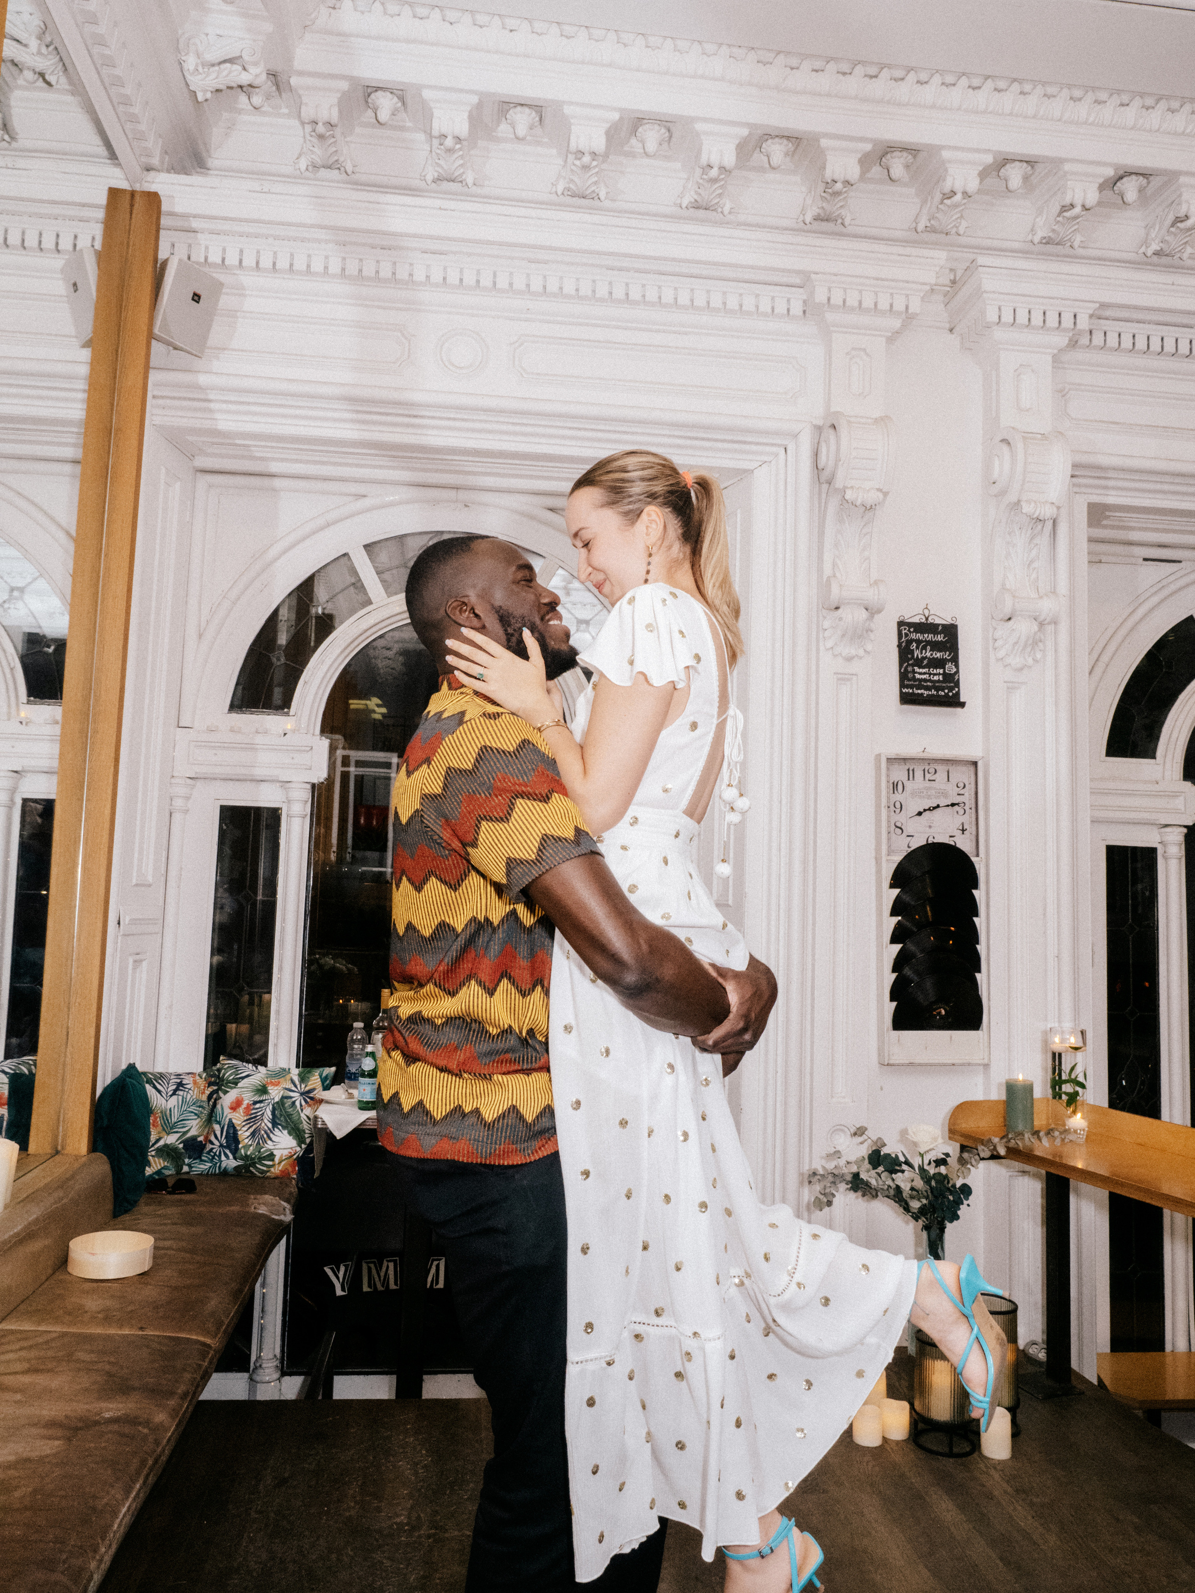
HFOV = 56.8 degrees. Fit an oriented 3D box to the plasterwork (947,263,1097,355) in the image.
[{"bbox_3d":[1.433,-1.604,3.710,0.420,0.230,0.220,2,-6,-7],"label":"plasterwork"}]

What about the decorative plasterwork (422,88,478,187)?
[{"bbox_3d":[-0.449,-1.993,3.360,0.170,0.190,0.200,2,-6,-7],"label":"decorative plasterwork"}]

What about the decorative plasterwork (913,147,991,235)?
[{"bbox_3d":[1.144,-1.931,3.553,0.170,0.180,0.200,2,-6,-7],"label":"decorative plasterwork"}]

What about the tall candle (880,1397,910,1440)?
[{"bbox_3d":[0.796,1.659,2.946,0.074,0.076,0.074,2,-5,-6],"label":"tall candle"}]

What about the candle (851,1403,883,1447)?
[{"bbox_3d":[0.706,1.638,2.881,0.076,0.083,0.076,2,-5,-6],"label":"candle"}]

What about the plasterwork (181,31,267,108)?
[{"bbox_3d":[-1.071,-2.113,3.172,0.215,0.165,0.178,2,-5,-6],"label":"plasterwork"}]

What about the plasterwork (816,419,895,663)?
[{"bbox_3d":[0.844,-0.842,3.571,0.186,0.775,0.190,2,-5,-6],"label":"plasterwork"}]

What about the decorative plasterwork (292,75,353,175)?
[{"bbox_3d":[-0.855,-2.087,3.451,0.182,0.183,0.215,2,-5,-6],"label":"decorative plasterwork"}]

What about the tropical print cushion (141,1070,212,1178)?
[{"bbox_3d":[-1.254,0.958,3.250,0.380,0.340,0.130,2,-17,-7],"label":"tropical print cushion"}]

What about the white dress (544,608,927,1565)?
[{"bbox_3d":[0.185,0.375,1.560,0.500,1.330,0.400,0,-6,12],"label":"white dress"}]

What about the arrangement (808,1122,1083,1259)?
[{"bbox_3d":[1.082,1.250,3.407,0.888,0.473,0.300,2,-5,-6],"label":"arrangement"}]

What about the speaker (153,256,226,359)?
[{"bbox_3d":[-1.280,-1.485,3.346,0.145,0.235,0.185,23,9,28],"label":"speaker"}]

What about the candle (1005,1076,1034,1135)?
[{"bbox_3d":[1.254,0.919,3.279,0.078,0.144,0.078,2,-5,-6],"label":"candle"}]

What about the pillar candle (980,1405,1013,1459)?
[{"bbox_3d":[1.032,1.648,2.861,0.075,0.098,0.075,2,-5,-6],"label":"pillar candle"}]

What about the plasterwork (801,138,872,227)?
[{"bbox_3d":[0.755,-1.942,3.505,0.170,0.180,0.200,2,-6,-7],"label":"plasterwork"}]

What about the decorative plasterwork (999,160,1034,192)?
[{"bbox_3d":[1.390,-2.040,3.667,0.105,0.100,0.105,2,-5,-6],"label":"decorative plasterwork"}]

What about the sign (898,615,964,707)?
[{"bbox_3d":[1.120,-0.466,3.716,0.222,0.327,0.045,2,-5,-6],"label":"sign"}]

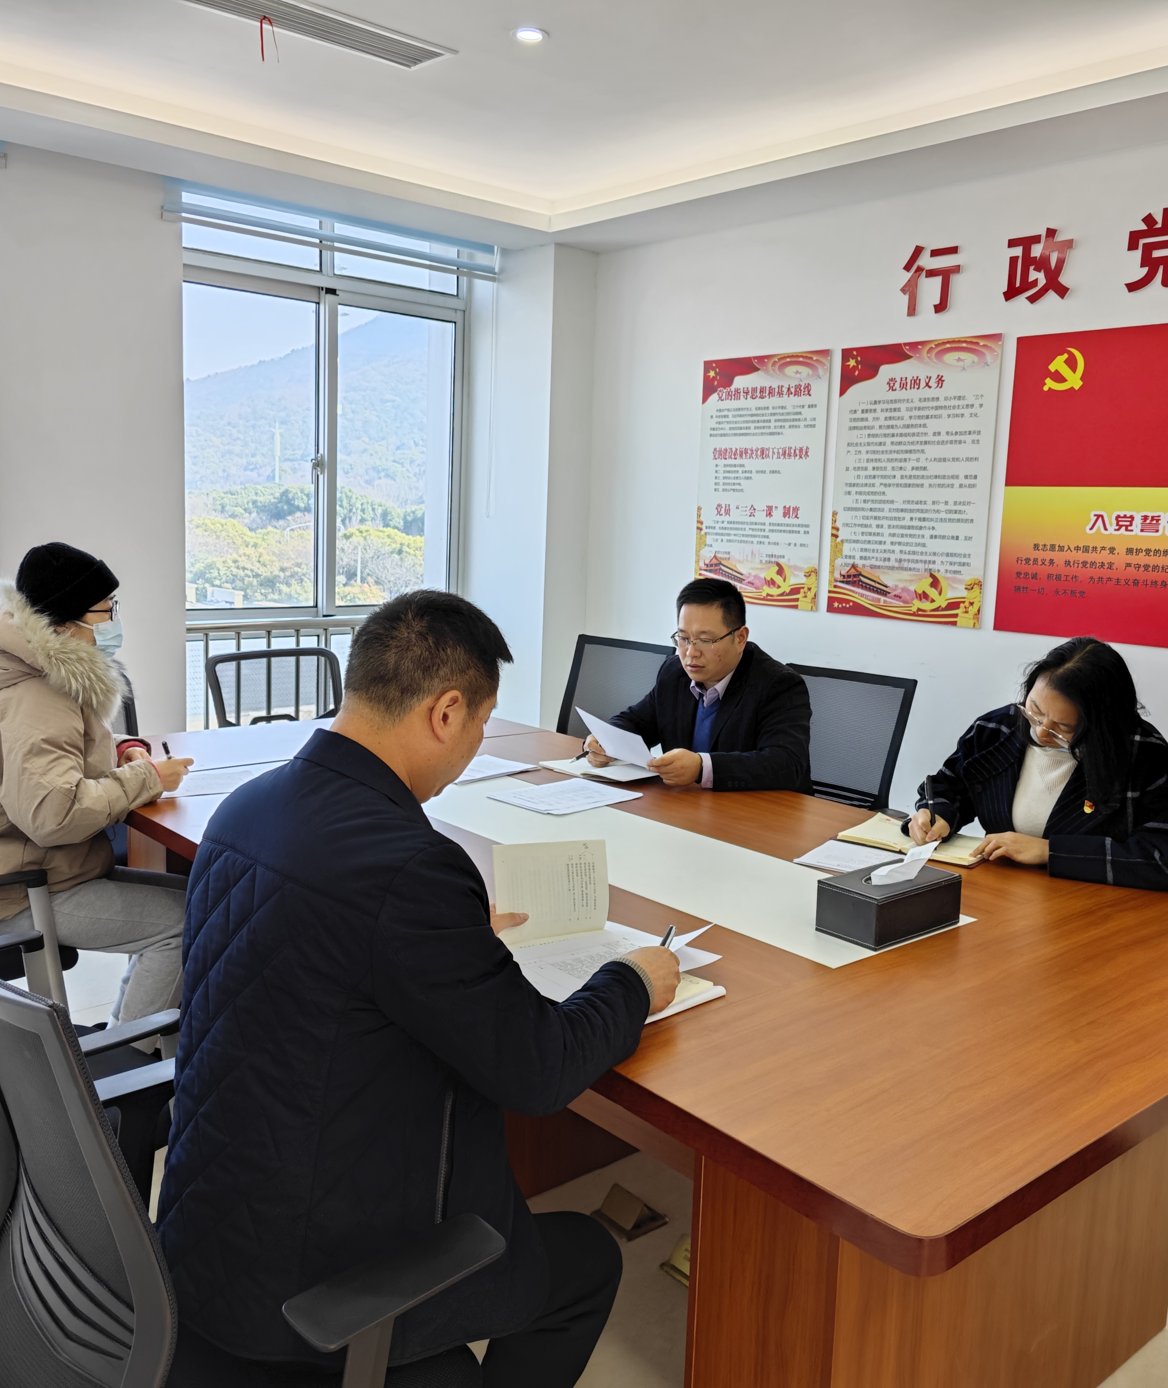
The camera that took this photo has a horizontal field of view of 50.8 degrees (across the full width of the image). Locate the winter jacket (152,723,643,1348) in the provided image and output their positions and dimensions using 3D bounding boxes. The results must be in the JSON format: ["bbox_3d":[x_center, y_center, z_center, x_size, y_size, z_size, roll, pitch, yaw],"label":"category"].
[{"bbox_3d":[-0.184,0.333,1.439,0.710,0.700,0.560,-5,11,-41],"label":"winter jacket"}]

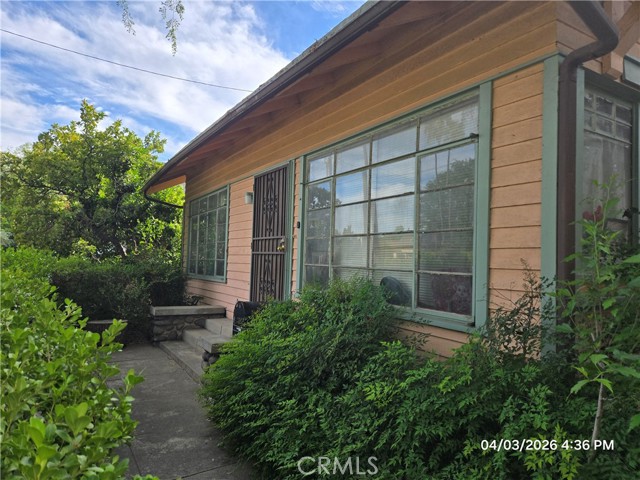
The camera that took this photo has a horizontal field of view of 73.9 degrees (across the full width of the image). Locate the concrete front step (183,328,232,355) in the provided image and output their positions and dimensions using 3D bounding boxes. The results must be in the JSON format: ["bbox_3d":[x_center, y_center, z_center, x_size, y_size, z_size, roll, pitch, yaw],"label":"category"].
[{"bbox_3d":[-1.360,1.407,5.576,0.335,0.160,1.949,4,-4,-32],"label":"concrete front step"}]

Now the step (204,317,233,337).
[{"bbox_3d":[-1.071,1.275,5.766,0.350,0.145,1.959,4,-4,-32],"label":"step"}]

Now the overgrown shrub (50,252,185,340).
[{"bbox_3d":[-3.256,0.887,6.884,1.898,1.330,1.472,4,-4,-32],"label":"overgrown shrub"}]

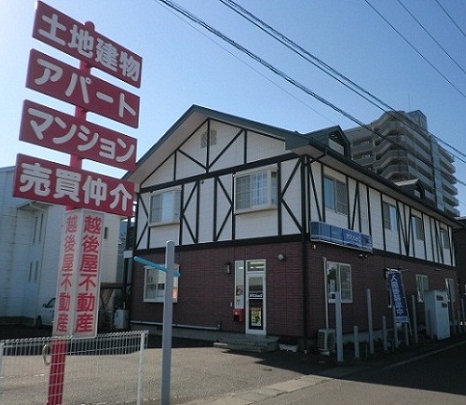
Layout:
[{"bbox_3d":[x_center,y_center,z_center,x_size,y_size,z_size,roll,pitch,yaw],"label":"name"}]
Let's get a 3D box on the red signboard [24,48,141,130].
[{"bbox_3d":[-2.294,-1.732,6.468,0.080,0.594,1.918,-9,-15,39],"label":"red signboard"}]

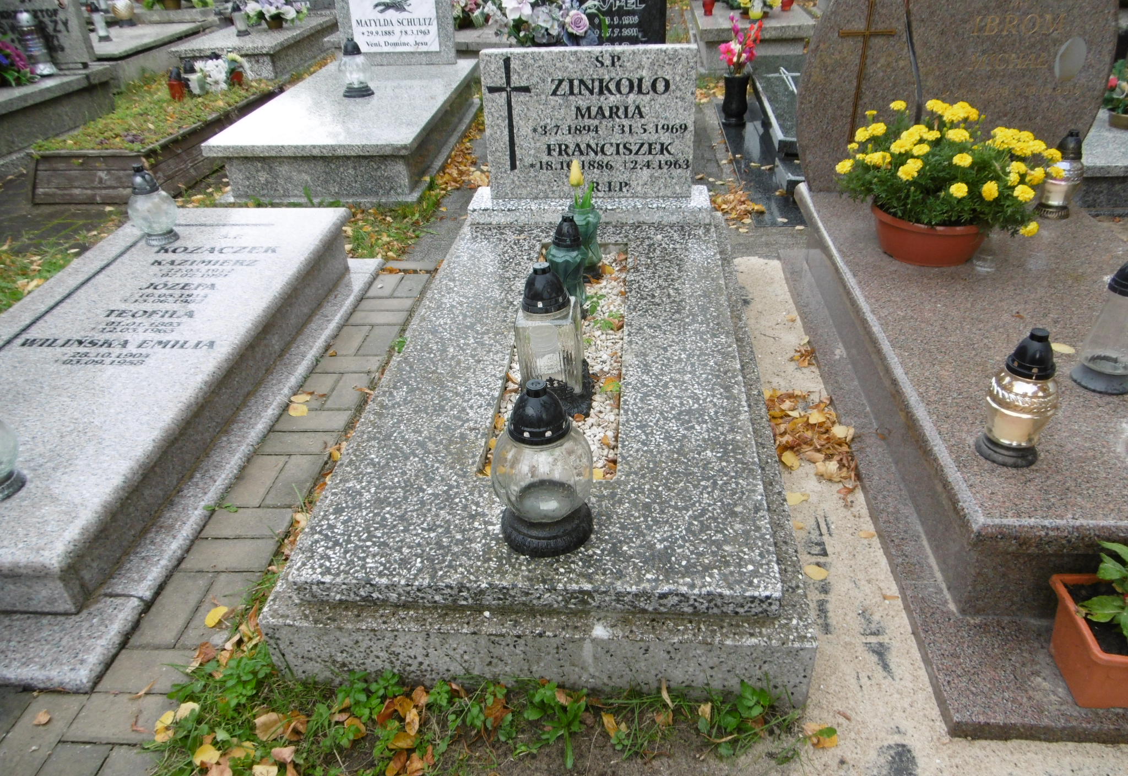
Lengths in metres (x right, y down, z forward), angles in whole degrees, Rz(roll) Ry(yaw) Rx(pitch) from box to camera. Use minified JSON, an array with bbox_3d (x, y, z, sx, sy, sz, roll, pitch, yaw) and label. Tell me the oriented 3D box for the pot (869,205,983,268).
[{"bbox_3d":[0.978,-0.426,2.082,0.305,0.126,0.305,0,33,6],"label":"pot"}]

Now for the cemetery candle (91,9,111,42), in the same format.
[{"bbox_3d":[-3.780,-2.973,6.365,0.105,0.260,0.105,1,33,5],"label":"cemetery candle"}]

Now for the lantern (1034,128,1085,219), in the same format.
[{"bbox_3d":[1.419,-0.609,2.226,0.114,0.237,0.114,0,33,6],"label":"lantern"}]

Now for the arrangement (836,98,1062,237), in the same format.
[{"bbox_3d":[0.970,-0.559,1.997,0.510,0.310,0.420,0,33,6],"label":"arrangement"}]

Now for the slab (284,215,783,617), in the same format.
[{"bbox_3d":[0.017,-0.107,1.990,0.815,0.055,1.670,0,33,6],"label":"slab"}]

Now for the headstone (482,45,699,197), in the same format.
[{"bbox_3d":[0.084,-0.896,2.666,0.705,0.480,0.085,1,31,5],"label":"headstone"}]

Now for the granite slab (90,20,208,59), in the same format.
[{"bbox_3d":[-3.682,-2.869,6.484,0.880,0.055,1.700,-1,33,4],"label":"granite slab"}]

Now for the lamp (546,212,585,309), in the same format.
[{"bbox_3d":[0.018,-0.330,2.085,0.108,0.280,0.108,0,33,6],"label":"lamp"}]

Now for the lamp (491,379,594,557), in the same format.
[{"bbox_3d":[-0.037,0.121,1.336,0.171,0.297,0.171,0,33,6],"label":"lamp"}]

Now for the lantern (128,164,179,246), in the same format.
[{"bbox_3d":[-1.343,-0.608,2.554,0.172,0.245,0.172,1,33,5],"label":"lantern"}]

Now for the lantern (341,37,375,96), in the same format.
[{"bbox_3d":[-1.136,-1.753,4.274,0.180,0.281,0.180,1,33,5],"label":"lantern"}]

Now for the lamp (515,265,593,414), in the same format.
[{"bbox_3d":[-0.024,-0.126,1.772,0.155,0.330,0.155,1,33,5],"label":"lamp"}]

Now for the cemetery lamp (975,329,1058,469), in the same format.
[{"bbox_3d":[0.773,0.011,1.316,0.116,0.238,0.116,0,33,6],"label":"cemetery lamp"}]

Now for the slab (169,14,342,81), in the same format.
[{"bbox_3d":[-2.532,-2.879,6.632,0.820,0.240,1.620,1,33,5],"label":"slab"}]

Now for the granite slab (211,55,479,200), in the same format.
[{"bbox_3d":[-1.072,-1.467,4.309,0.965,0.285,1.980,1,33,7],"label":"granite slab"}]

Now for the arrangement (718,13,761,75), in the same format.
[{"bbox_3d":[0.923,-1.798,4.124,0.220,0.310,0.180,0,33,6],"label":"arrangement"}]

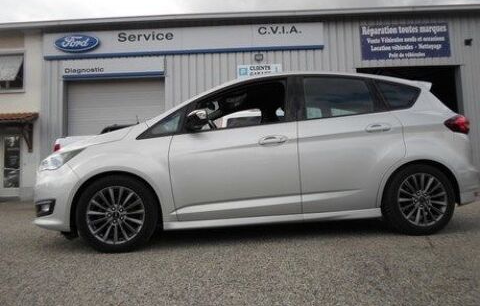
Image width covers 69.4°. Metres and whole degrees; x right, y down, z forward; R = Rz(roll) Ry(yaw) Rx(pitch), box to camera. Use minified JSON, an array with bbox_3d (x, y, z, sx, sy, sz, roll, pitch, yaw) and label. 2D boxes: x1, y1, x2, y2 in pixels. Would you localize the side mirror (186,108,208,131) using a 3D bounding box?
[{"bbox_3d":[-0.354,-0.272,2.902,0.170,0.180,0.240,-2,-5,-6],"label":"side mirror"}]

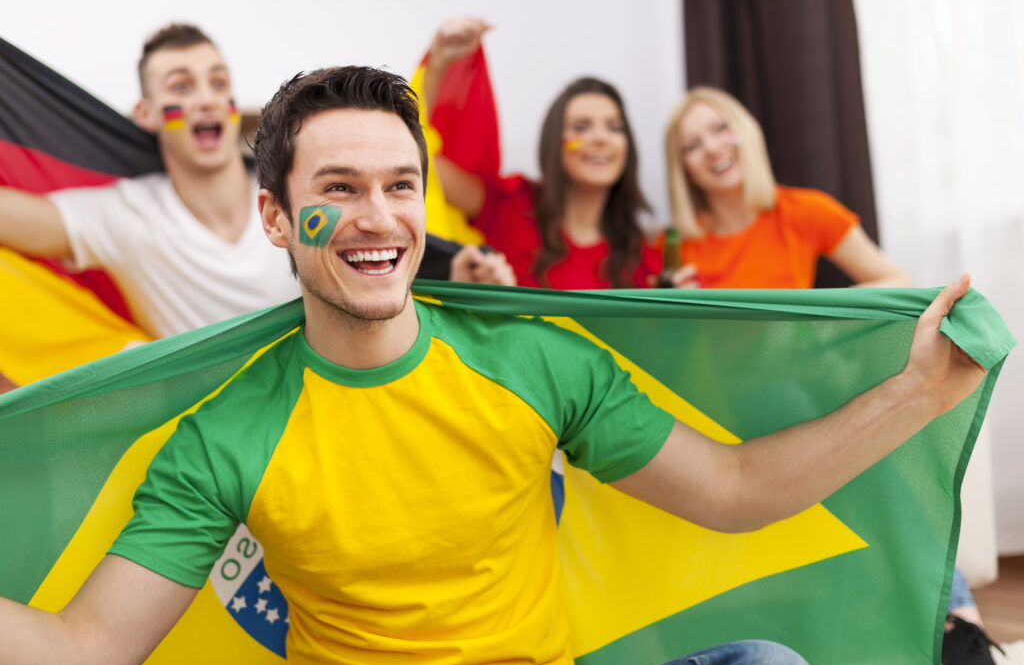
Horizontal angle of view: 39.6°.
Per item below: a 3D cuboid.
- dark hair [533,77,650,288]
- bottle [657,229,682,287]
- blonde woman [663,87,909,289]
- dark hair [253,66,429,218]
[{"bbox_3d":[0.160,-0.295,2.840,0.235,0.430,0.230,-1,1,-5],"label":"dark hair"},{"bbox_3d":[0.307,-0.085,2.740,0.063,0.240,0.063,-1,1,0],"label":"bottle"},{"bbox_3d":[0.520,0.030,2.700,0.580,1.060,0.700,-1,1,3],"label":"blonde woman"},{"bbox_3d":[-0.172,-0.177,1.430,0.170,0.175,0.205,-1,1,-27],"label":"dark hair"}]

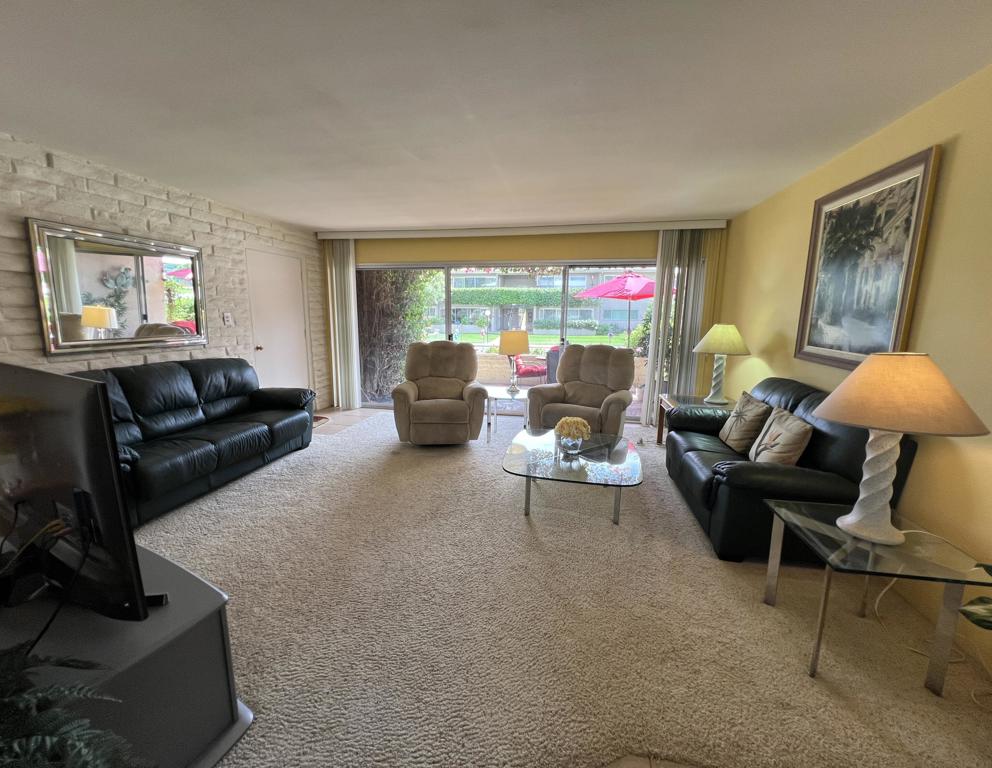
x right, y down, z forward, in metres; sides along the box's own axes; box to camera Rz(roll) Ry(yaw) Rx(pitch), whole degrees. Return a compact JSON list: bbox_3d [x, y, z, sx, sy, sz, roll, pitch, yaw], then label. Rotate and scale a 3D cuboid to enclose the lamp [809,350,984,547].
[{"bbox_3d":[1.572,0.254,1.552,0.485,0.735,0.485,2,11,10],"label":"lamp"}]

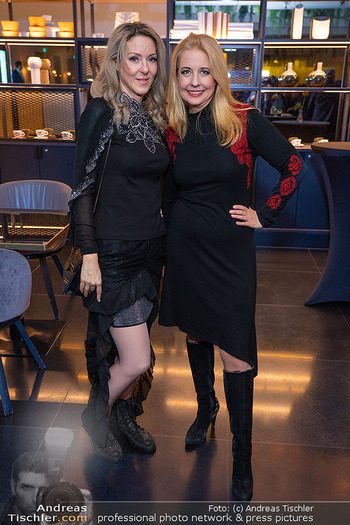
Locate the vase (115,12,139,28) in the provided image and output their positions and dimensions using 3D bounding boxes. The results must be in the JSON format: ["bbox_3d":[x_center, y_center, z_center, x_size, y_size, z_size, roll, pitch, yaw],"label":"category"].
[{"bbox_3d":[-0.460,-2.273,4.901,0.243,0.232,0.231,2,19,5],"label":"vase"}]

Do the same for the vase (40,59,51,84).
[{"bbox_3d":[-1.338,-1.975,5.299,0.140,0.248,0.140,2,19,5],"label":"vase"}]

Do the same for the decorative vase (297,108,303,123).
[{"bbox_3d":[1.625,-1.895,6.624,0.084,0.175,0.084,2,19,5],"label":"decorative vase"}]

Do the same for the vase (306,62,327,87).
[{"bbox_3d":[1.386,-1.795,4.881,0.145,0.222,0.145,2,19,5],"label":"vase"}]

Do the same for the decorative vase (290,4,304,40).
[{"bbox_3d":[1.151,-2.240,4.755,0.107,0.302,0.107,2,19,5],"label":"decorative vase"}]

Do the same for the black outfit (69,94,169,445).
[{"bbox_3d":[-0.206,0.095,2.016,0.410,1.440,0.360,-6,20,-20],"label":"black outfit"}]

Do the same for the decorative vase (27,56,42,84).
[{"bbox_3d":[-1.400,-1.916,5.113,0.145,0.261,0.145,2,19,5],"label":"decorative vase"}]

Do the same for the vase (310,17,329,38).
[{"bbox_3d":[1.367,-2.182,4.753,0.166,0.199,0.141,2,19,5],"label":"vase"}]

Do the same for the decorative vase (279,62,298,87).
[{"bbox_3d":[1.104,-1.804,4.906,0.151,0.223,0.151,2,19,5],"label":"decorative vase"}]

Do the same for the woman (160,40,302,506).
[{"bbox_3d":[0.200,0.049,1.915,0.580,1.670,0.460,2,19,5],"label":"woman"}]

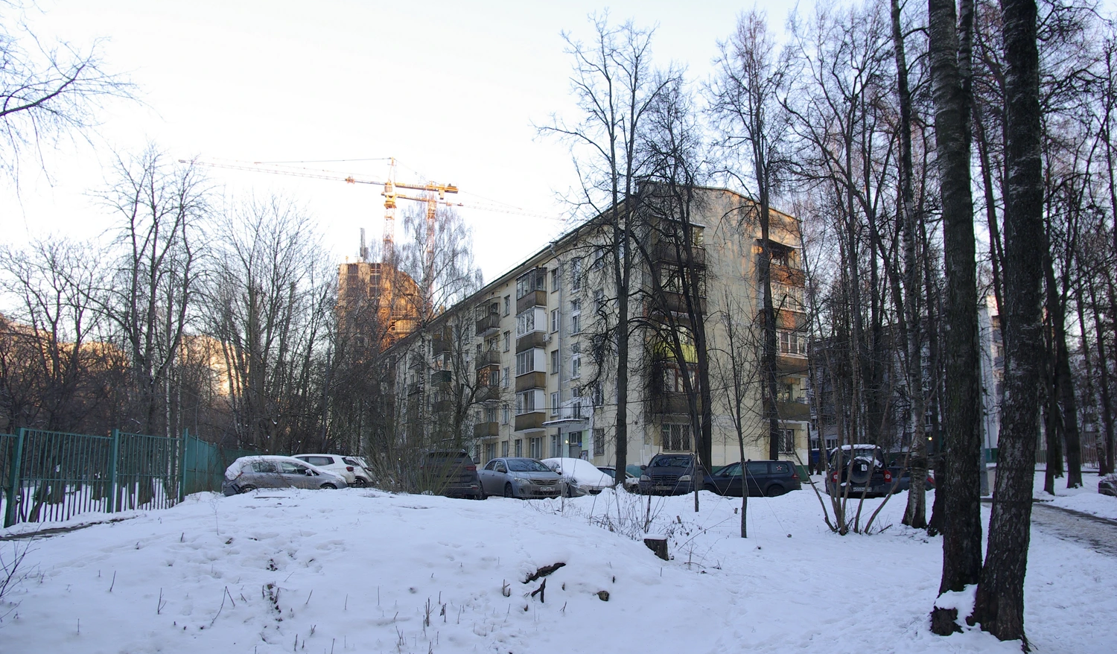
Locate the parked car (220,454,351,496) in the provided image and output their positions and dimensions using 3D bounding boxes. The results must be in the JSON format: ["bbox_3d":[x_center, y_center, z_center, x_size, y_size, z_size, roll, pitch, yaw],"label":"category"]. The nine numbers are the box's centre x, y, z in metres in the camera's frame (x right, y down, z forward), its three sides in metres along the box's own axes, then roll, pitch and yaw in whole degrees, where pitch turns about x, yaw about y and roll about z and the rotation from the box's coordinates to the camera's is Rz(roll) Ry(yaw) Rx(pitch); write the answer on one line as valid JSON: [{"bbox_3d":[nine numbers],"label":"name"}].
[{"bbox_3d":[-9.500,5.381,22.978,4.120,1.500,1.750,8,-15,-30],"label":"parked car"}]

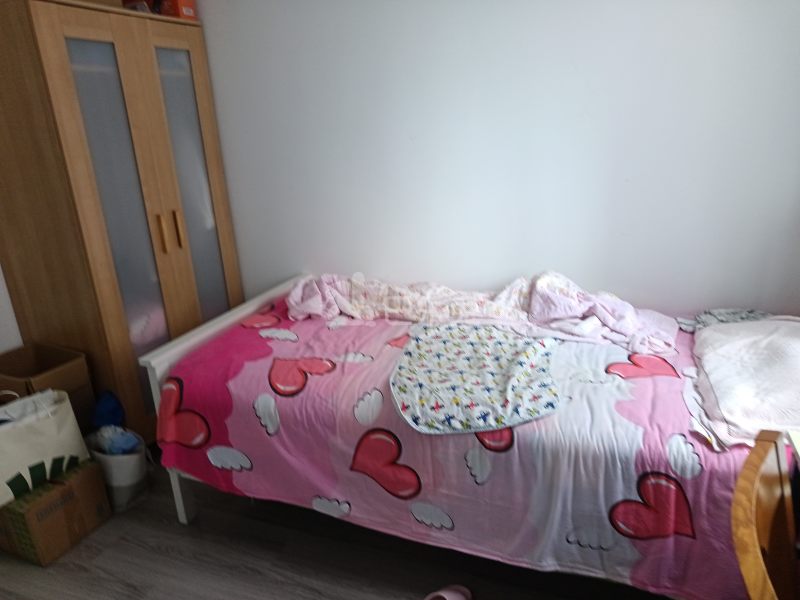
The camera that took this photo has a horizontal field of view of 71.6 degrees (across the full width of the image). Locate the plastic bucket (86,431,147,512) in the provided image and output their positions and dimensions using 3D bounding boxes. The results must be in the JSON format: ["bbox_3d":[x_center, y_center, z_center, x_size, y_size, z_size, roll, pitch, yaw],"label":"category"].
[{"bbox_3d":[-1.065,0.652,2.115,0.220,0.250,0.220,-3,19,1],"label":"plastic bucket"}]

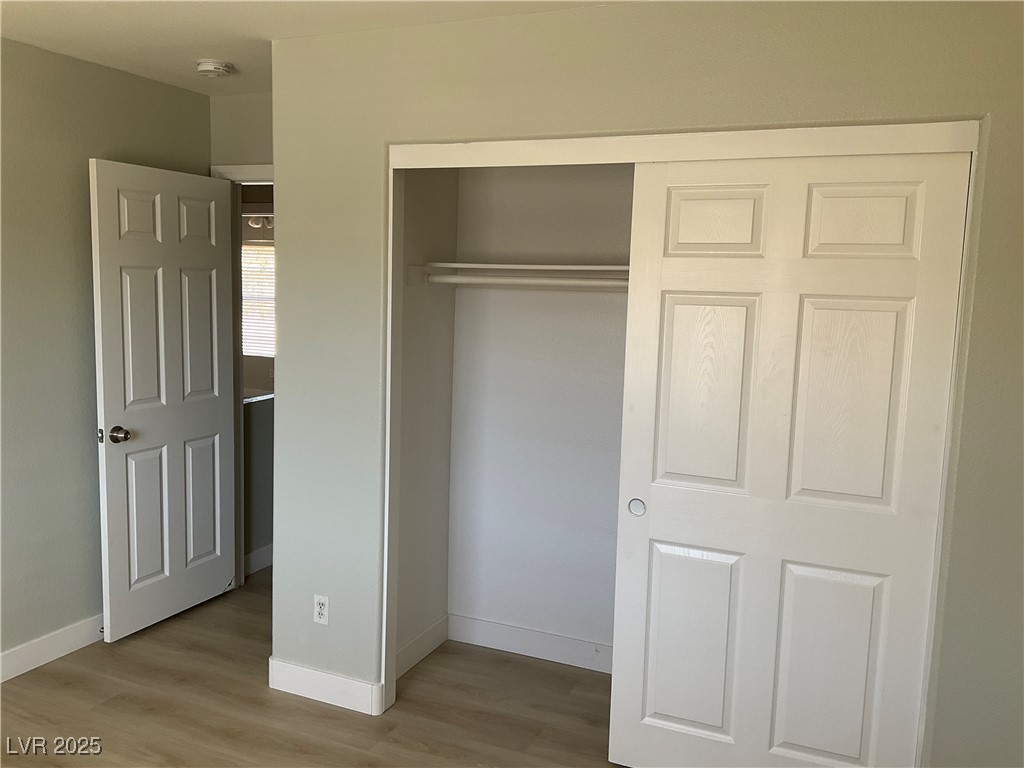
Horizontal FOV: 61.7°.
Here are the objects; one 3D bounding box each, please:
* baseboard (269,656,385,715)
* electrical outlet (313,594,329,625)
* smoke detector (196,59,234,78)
[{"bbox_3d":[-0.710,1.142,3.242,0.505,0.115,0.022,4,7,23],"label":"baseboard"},{"bbox_3d":[-0.713,0.846,3.210,0.069,0.112,0.008,4,7,23],"label":"electrical outlet"},{"bbox_3d":[-1.199,-1.270,3.468,0.145,0.044,0.145,2,7,0],"label":"smoke detector"}]

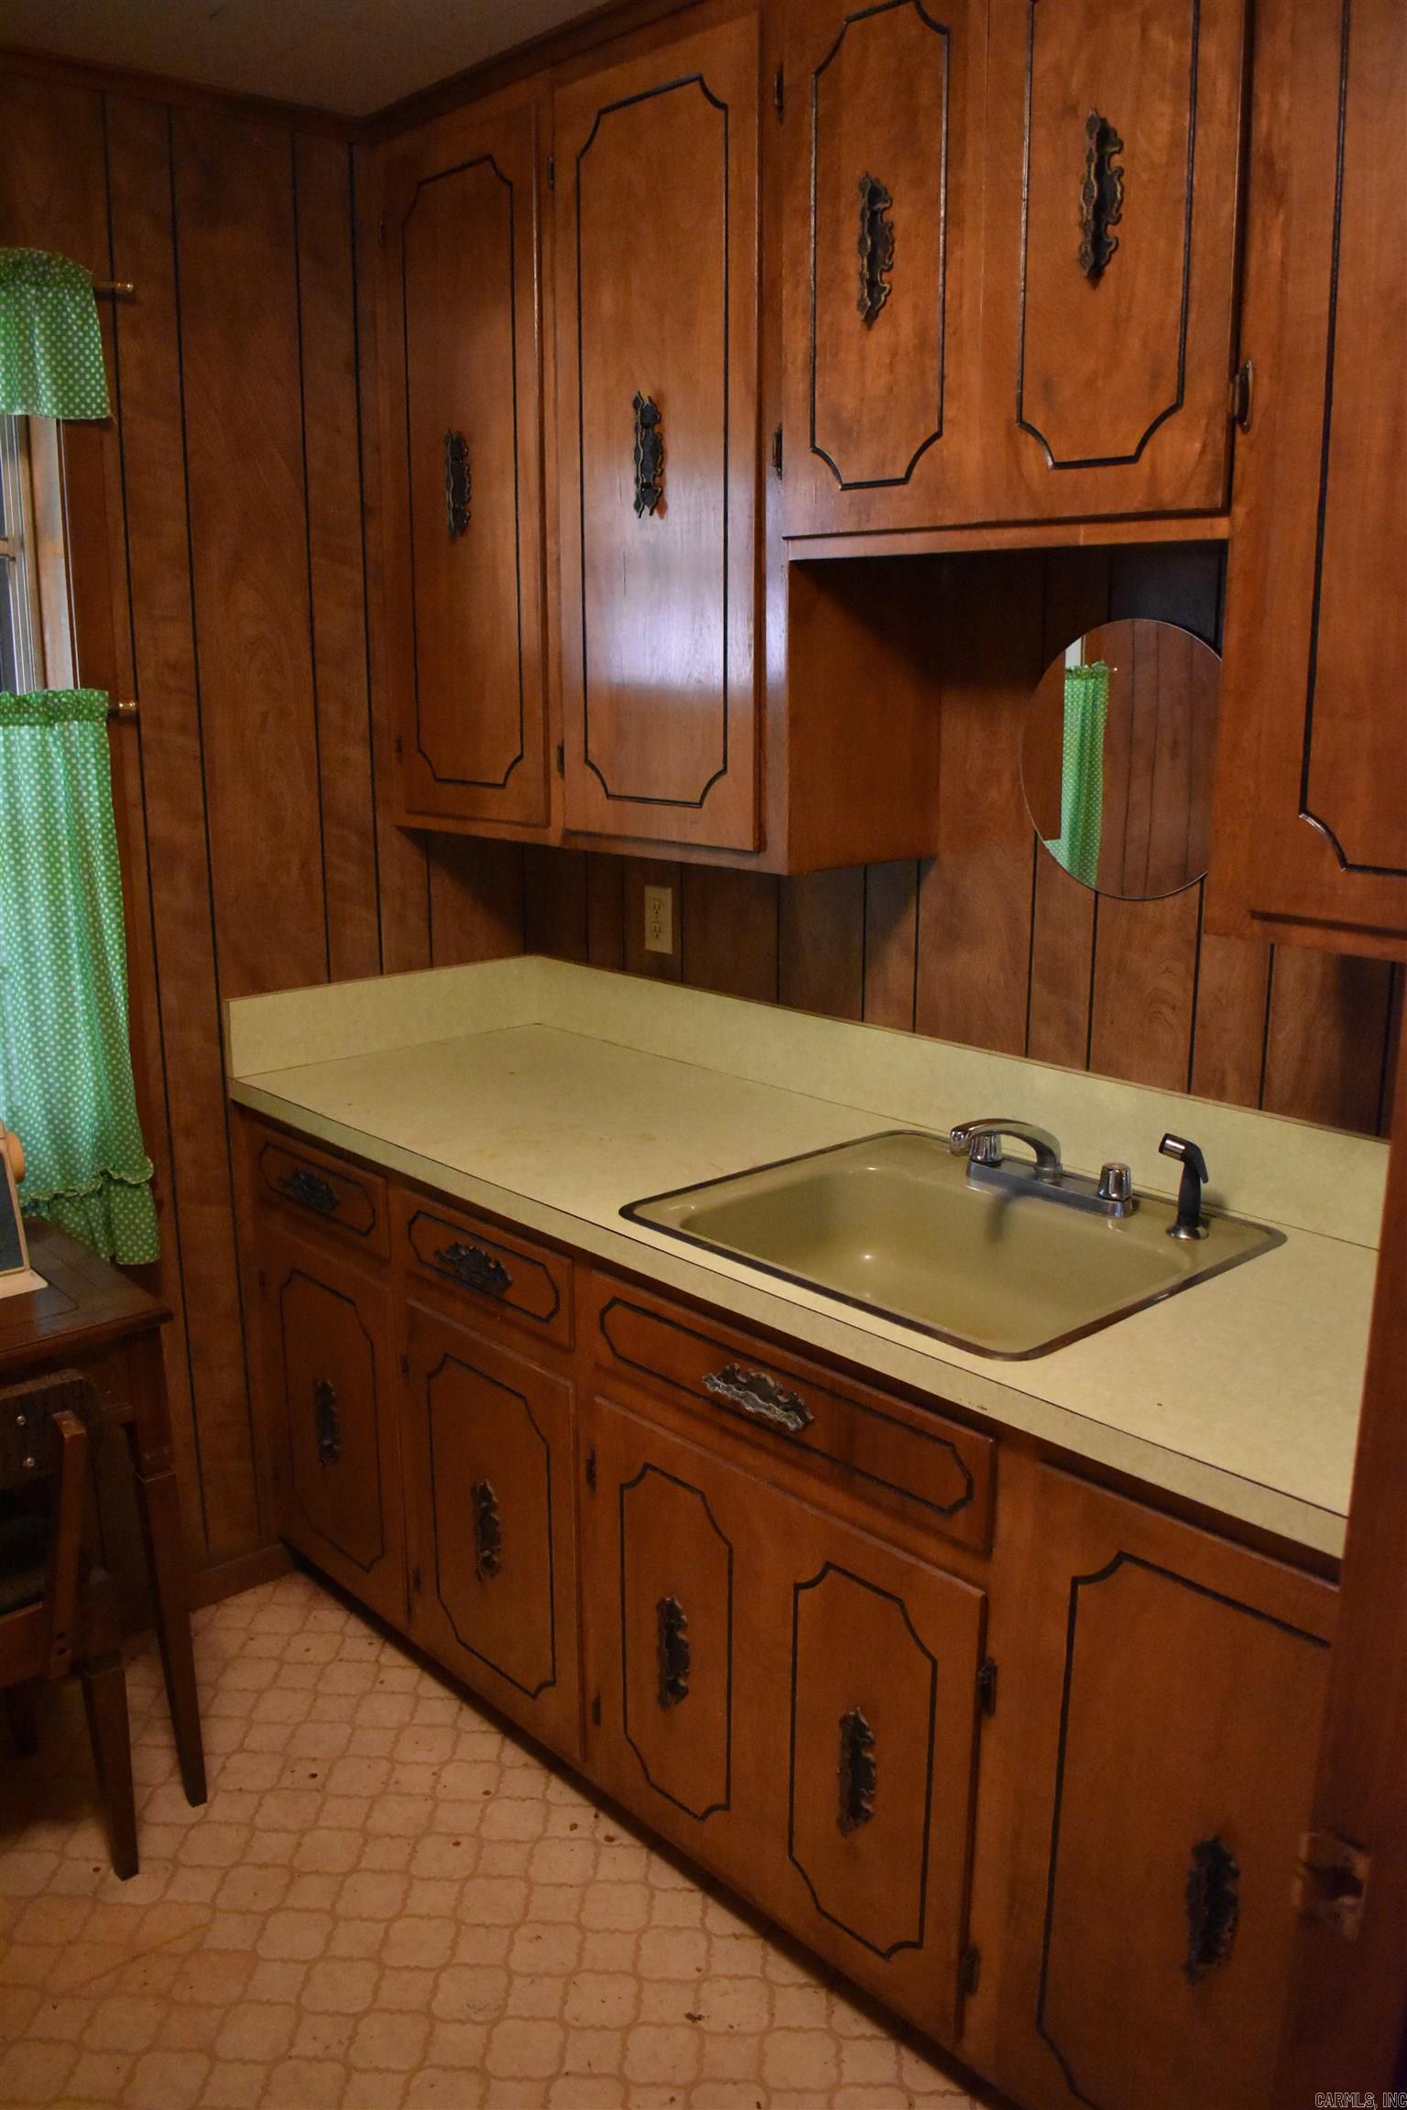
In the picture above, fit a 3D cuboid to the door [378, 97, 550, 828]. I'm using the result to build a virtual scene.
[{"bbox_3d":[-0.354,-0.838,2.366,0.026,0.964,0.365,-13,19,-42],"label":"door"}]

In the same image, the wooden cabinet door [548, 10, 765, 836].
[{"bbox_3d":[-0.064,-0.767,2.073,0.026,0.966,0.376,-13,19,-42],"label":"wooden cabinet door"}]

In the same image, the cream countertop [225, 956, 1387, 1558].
[{"bbox_3d":[0.152,0.119,2.034,0.634,0.166,2.082,-11,17,-41],"label":"cream countertop"}]

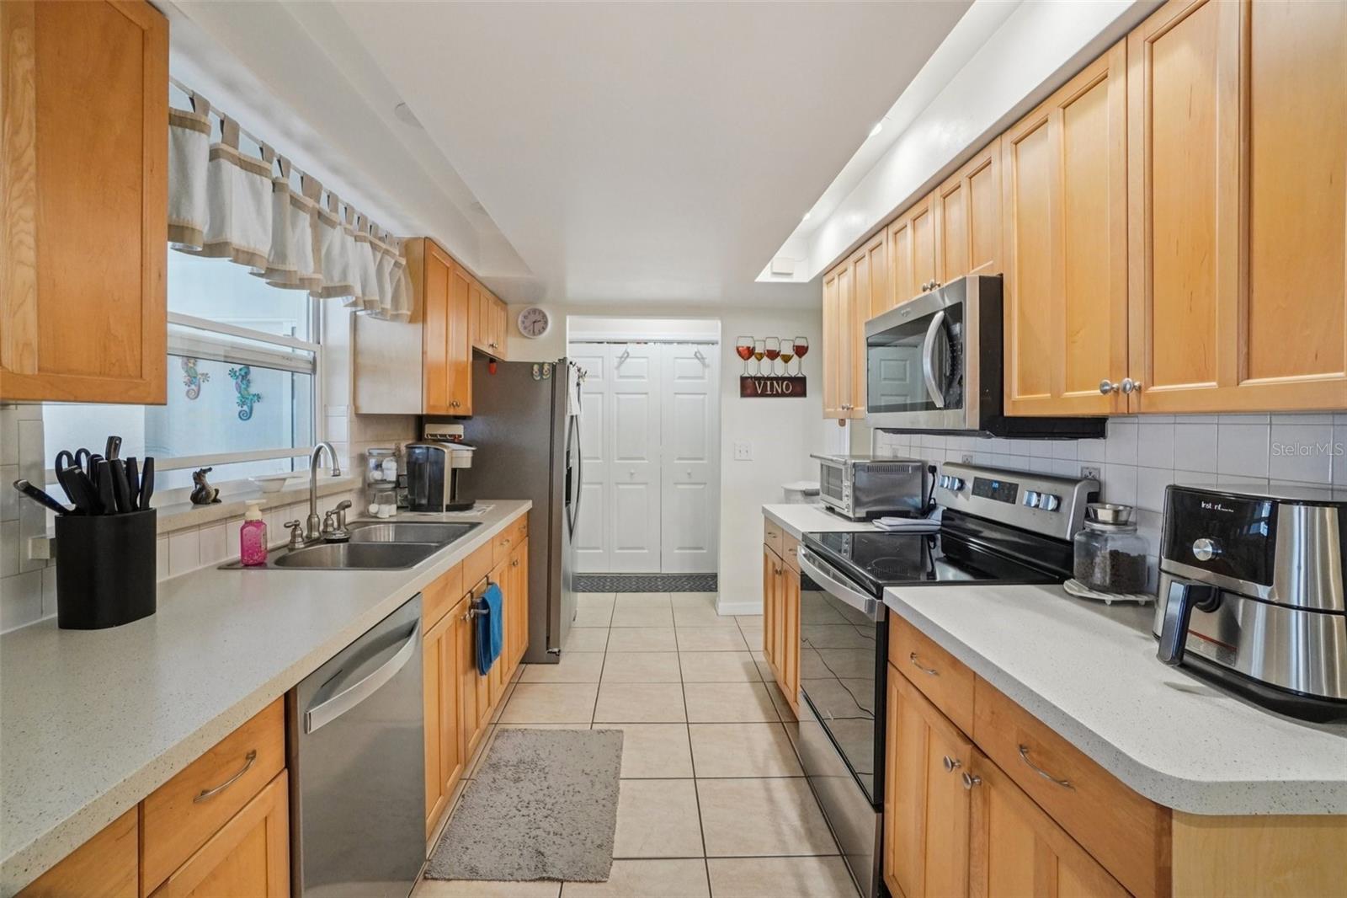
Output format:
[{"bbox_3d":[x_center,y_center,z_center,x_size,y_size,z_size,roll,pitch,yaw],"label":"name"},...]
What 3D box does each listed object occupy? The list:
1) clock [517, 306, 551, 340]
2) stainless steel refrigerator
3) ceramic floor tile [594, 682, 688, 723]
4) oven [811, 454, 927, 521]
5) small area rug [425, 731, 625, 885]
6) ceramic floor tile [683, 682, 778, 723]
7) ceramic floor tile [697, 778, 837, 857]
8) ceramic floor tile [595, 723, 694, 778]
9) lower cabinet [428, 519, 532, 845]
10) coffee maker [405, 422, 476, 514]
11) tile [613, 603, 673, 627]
[{"bbox_3d":[-0.956,-0.872,3.860,0.245,0.245,0.040,0,2,-2],"label":"clock"},{"bbox_3d":[-1.008,0.342,3.540,0.830,1.720,0.850,0,2,-2],"label":"stainless steel refrigerator"},{"bbox_3d":[-0.156,1.247,2.760,0.432,0.010,0.403,0,2,-2],"label":"ceramic floor tile"},{"bbox_3d":[1.020,0.198,2.918,0.395,0.277,0.425,1,3,-7],"label":"oven"},{"bbox_3d":[-0.484,1.259,2.088,0.550,0.020,0.820,0,2,-2],"label":"small area rug"},{"bbox_3d":[0.276,1.244,2.754,0.425,0.010,0.386,1,3,-3],"label":"ceramic floor tile"},{"bbox_3d":[0.308,1.283,1.972,0.432,0.010,0.403,0,2,-2],"label":"ceramic floor tile"},{"bbox_3d":[-0.136,1.255,2.343,0.425,0.010,0.386,1,3,-3],"label":"ceramic floor tile"},{"bbox_3d":[-1.063,0.745,2.351,0.599,0.792,1.446,1,2,-3],"label":"lower cabinet"},{"bbox_3d":[-1.191,0.138,2.902,0.315,0.345,0.240,0,2,-2],"label":"coffee maker"},{"bbox_3d":[-0.214,1.181,3.925,0.426,0.010,0.394,1,2,-3],"label":"tile"}]

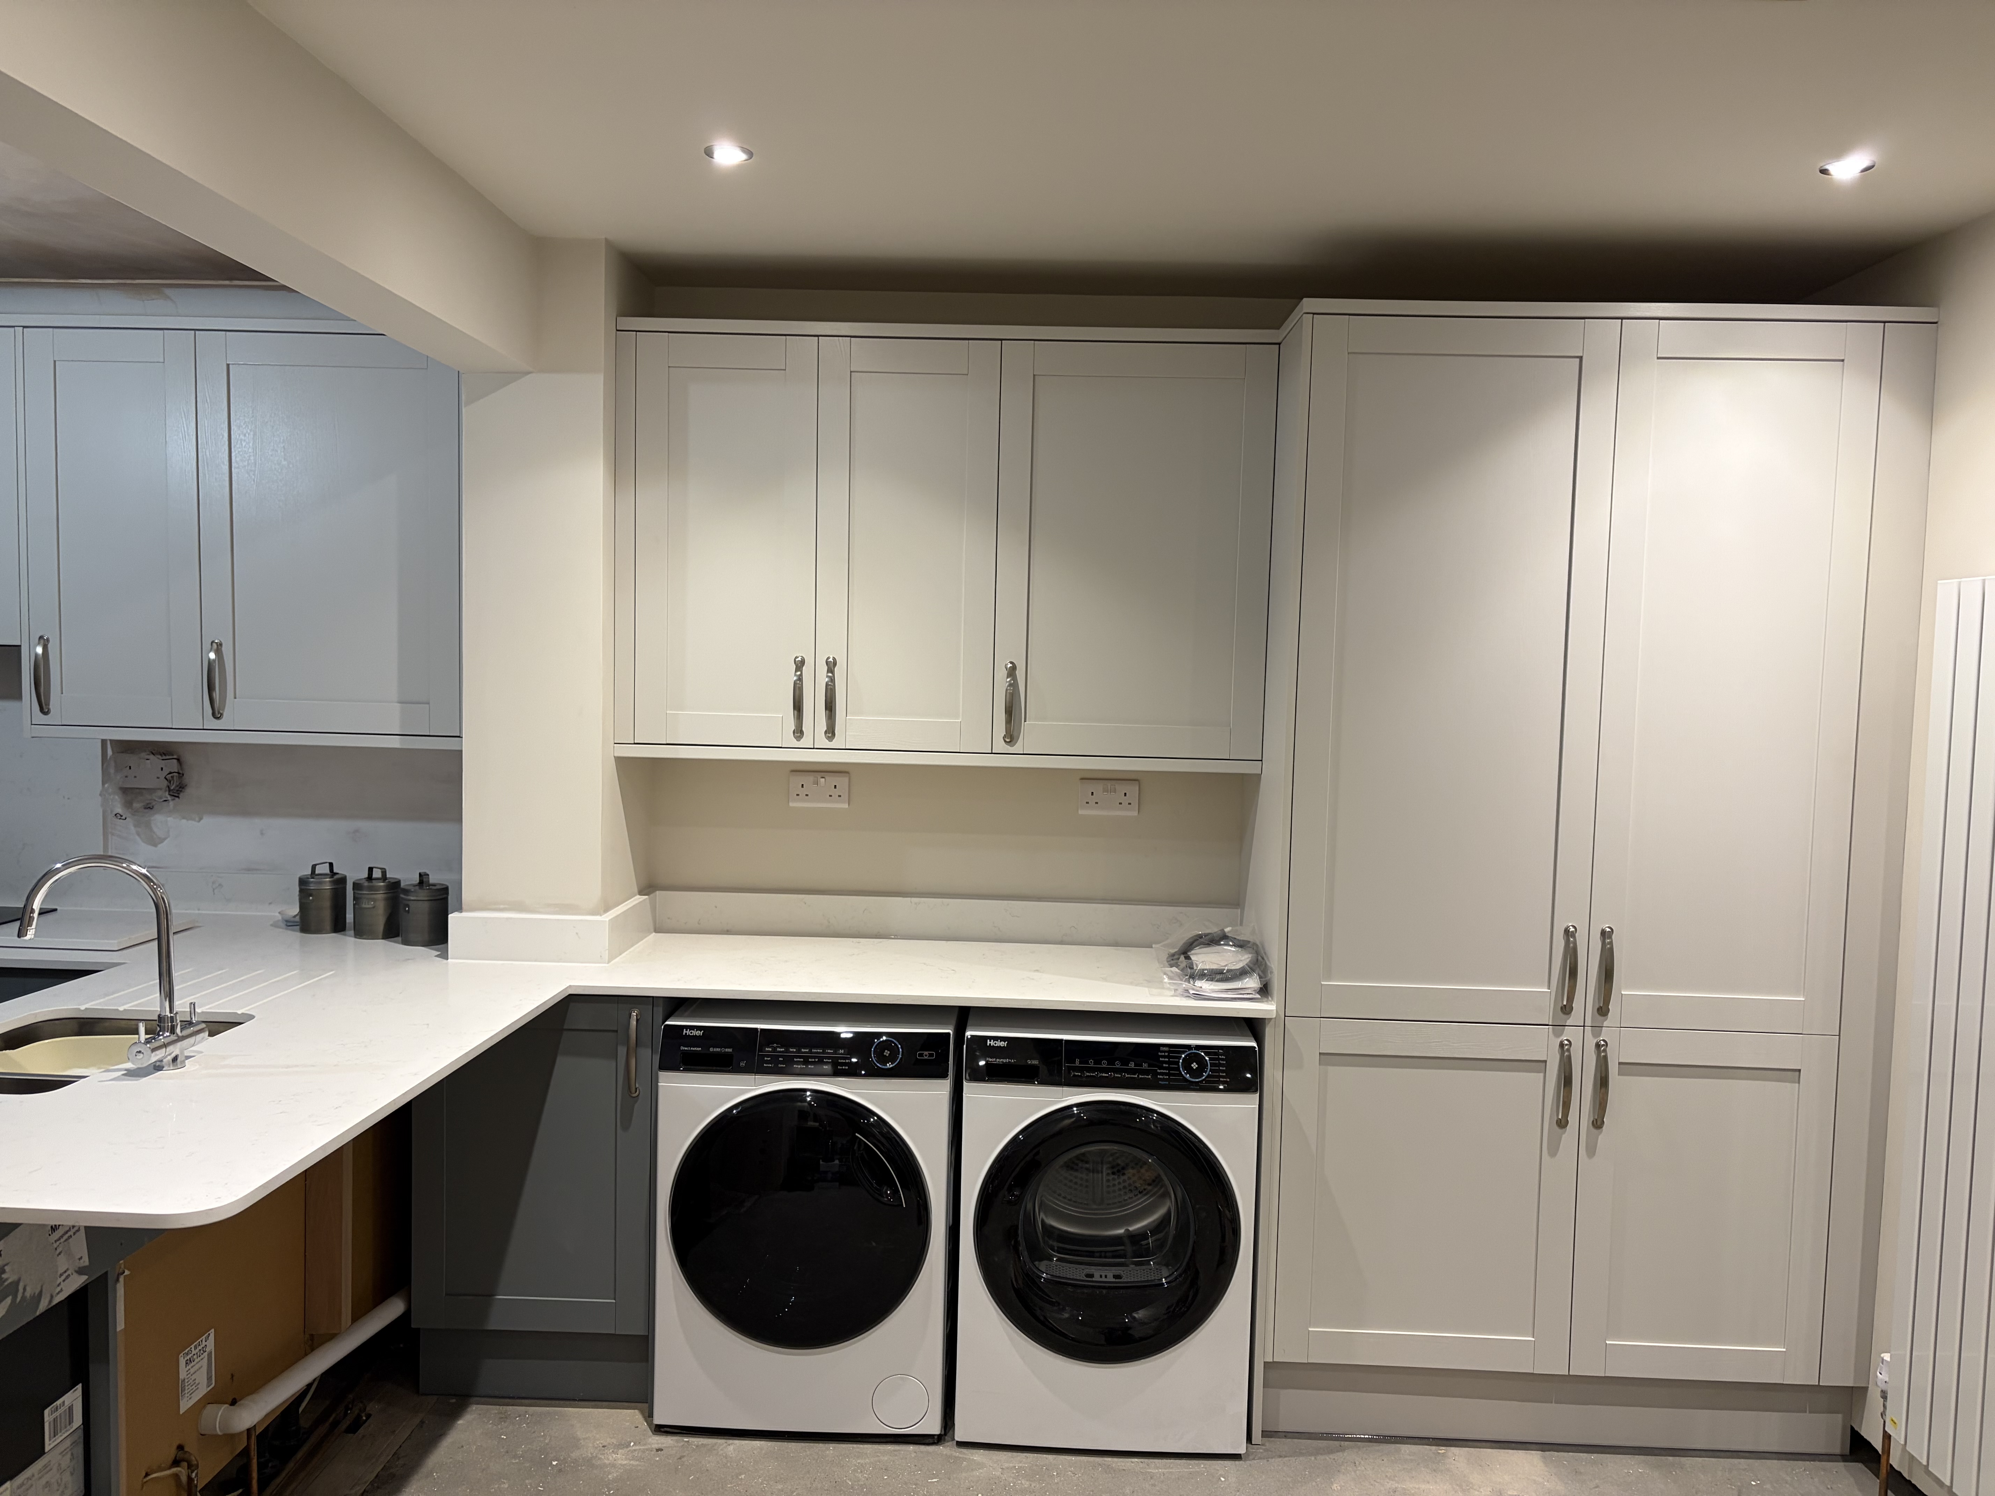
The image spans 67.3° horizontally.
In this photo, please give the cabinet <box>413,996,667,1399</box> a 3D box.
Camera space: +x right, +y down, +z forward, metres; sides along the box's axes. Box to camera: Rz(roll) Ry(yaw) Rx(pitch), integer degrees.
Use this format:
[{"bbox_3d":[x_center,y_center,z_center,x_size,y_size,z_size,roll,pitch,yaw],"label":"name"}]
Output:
[{"bbox_3d":[-0.955,0.932,3.393,0.515,0.882,0.540,1,4,2],"label":"cabinet"}]

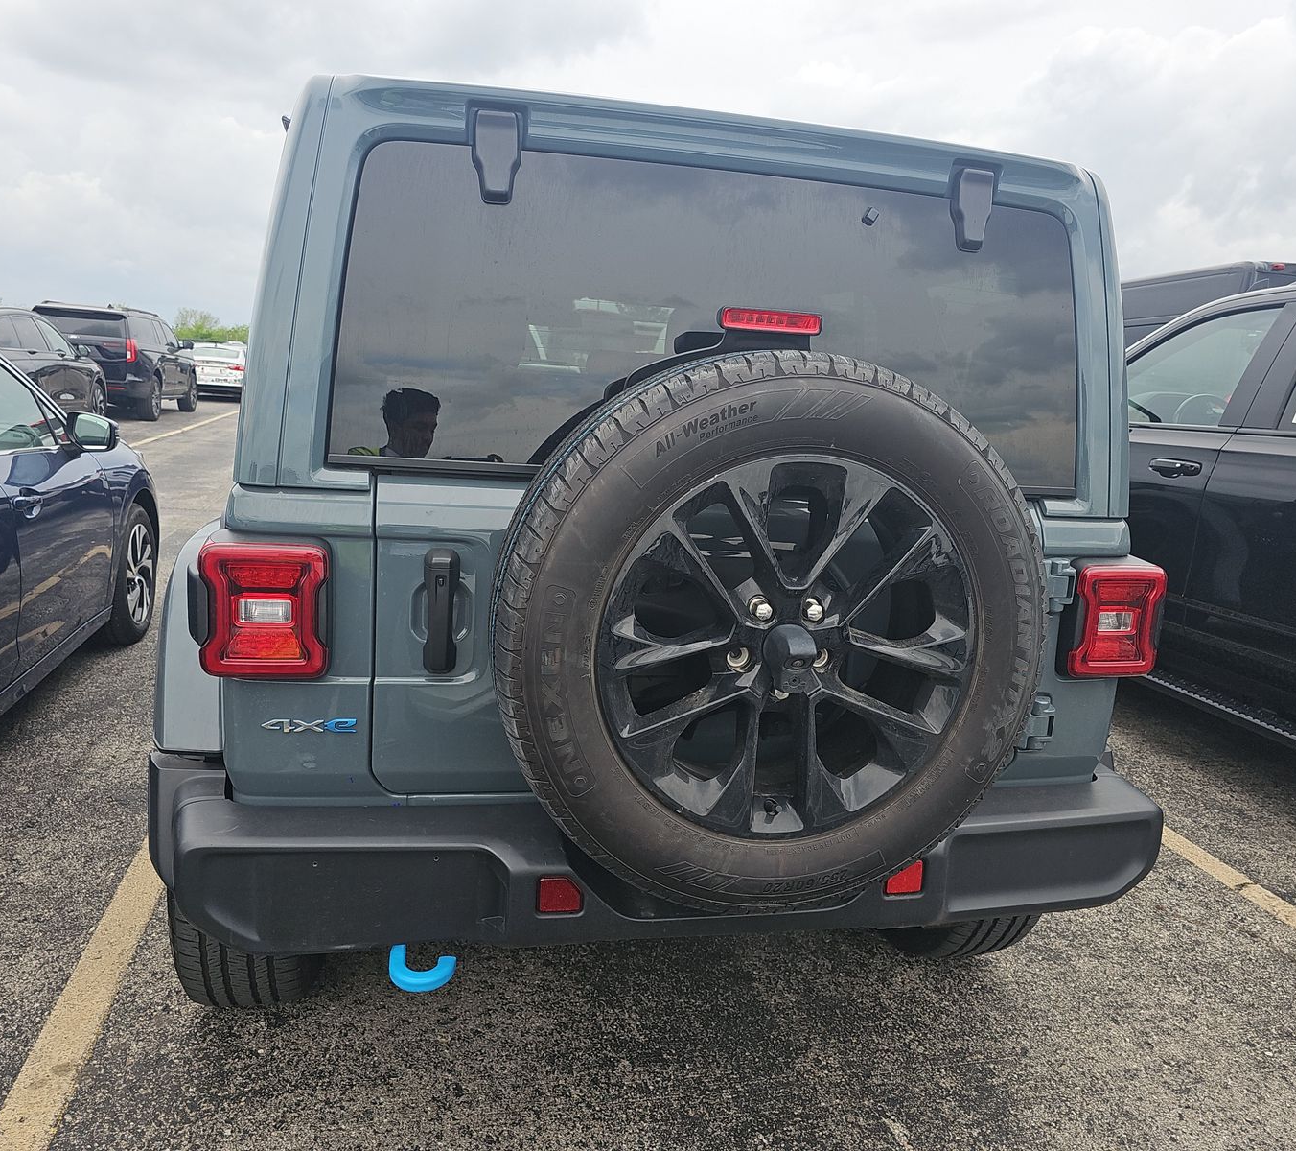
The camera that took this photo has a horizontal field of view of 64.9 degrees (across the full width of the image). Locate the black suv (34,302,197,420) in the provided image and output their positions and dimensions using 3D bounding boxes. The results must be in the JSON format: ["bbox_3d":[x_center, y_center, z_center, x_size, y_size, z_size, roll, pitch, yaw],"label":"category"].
[{"bbox_3d":[-10.275,-4.108,19.777,2.030,1.940,5.300,1,11,-14],"label":"black suv"}]

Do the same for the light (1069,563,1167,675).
[{"bbox_3d":[0.847,0.075,1.886,0.187,0.210,0.100,1,11,-12],"label":"light"}]

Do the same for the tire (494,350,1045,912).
[{"bbox_3d":[0.179,0.086,1.502,0.814,0.814,0.265,1,11,-12],"label":"tire"}]

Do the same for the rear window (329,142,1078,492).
[{"bbox_3d":[0.151,-0.401,1.680,1.300,0.500,0.050,1,4,-12],"label":"rear window"}]

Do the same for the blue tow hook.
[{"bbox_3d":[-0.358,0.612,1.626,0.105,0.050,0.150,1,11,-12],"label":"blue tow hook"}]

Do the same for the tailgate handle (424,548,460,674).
[{"bbox_3d":[-0.331,0.052,1.627,0.052,0.200,0.060,1,11,-12],"label":"tailgate handle"}]

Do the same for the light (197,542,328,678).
[{"bbox_3d":[-0.588,0.047,1.577,0.187,0.210,0.100,1,11,-12],"label":"light"}]

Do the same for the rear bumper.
[{"bbox_3d":[0.113,0.459,1.768,1.800,0.235,0.350,1,11,-12],"label":"rear bumper"}]

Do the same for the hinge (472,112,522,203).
[{"bbox_3d":[-0.235,-0.644,1.581,0.070,0.140,0.040,1,4,-12],"label":"hinge"}]

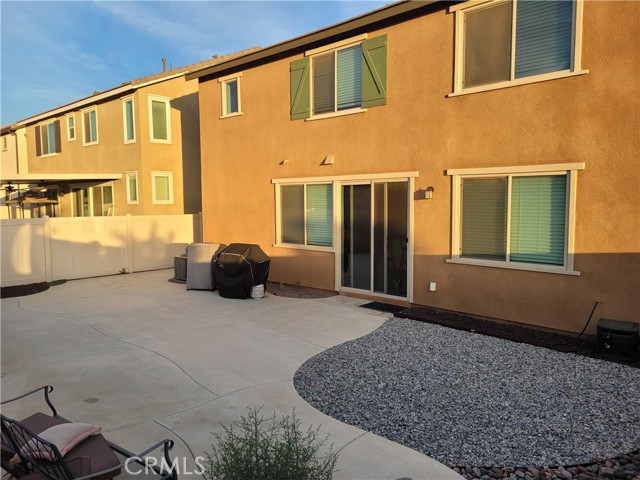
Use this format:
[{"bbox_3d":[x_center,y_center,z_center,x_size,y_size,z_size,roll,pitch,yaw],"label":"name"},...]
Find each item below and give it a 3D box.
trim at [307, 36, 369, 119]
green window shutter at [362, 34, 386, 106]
[{"bbox_3d":[0.357,-3.543,10.687,1.803,1.577,0.100,4,7,43],"label":"trim"},{"bbox_3d":[1.136,-3.454,9.939,0.635,1.378,0.050,4,7,43],"label":"green window shutter"}]

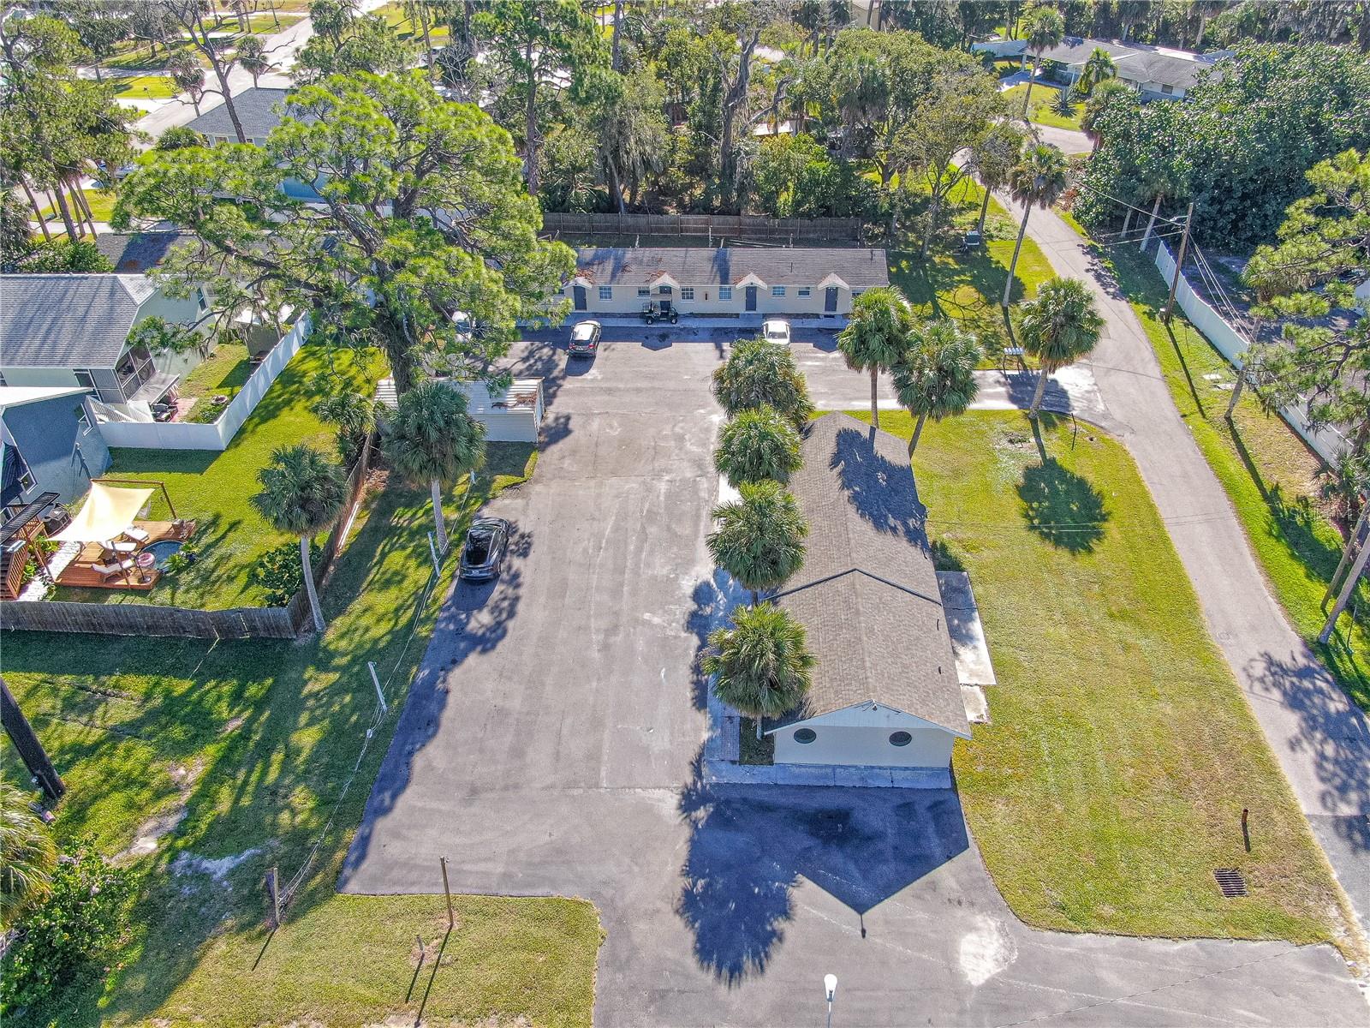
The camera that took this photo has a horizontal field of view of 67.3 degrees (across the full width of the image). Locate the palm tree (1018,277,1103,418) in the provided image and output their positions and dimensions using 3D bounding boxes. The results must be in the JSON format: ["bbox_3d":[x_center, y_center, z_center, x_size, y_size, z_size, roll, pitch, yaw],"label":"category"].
[{"bbox_3d":[21.831,-9.661,61.075,5.100,8.900,5.100,-2,35,0],"label":"palm tree"}]

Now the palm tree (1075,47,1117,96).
[{"bbox_3d":[48.708,-52.395,122.091,4.594,5.600,4.594,1,36,3],"label":"palm tree"}]

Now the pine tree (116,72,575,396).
[{"bbox_3d":[-17.144,-11.702,55.006,22.500,21.000,18.500,-2,35,0],"label":"pine tree"}]

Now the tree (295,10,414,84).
[{"bbox_3d":[-45.545,-63.416,140.633,16.000,10.200,14.500,-2,35,0],"label":"tree"}]

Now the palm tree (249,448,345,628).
[{"bbox_3d":[-16.632,1.397,46.326,4.300,10.400,4.300,1,37,3],"label":"palm tree"}]

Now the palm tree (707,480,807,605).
[{"bbox_3d":[3.271,2.351,46.617,4.450,7.800,4.450,1,37,3],"label":"palm tree"}]

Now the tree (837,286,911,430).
[{"bbox_3d":[10.523,-8.027,58.212,4.400,10.000,4.400,-2,35,0],"label":"tree"}]

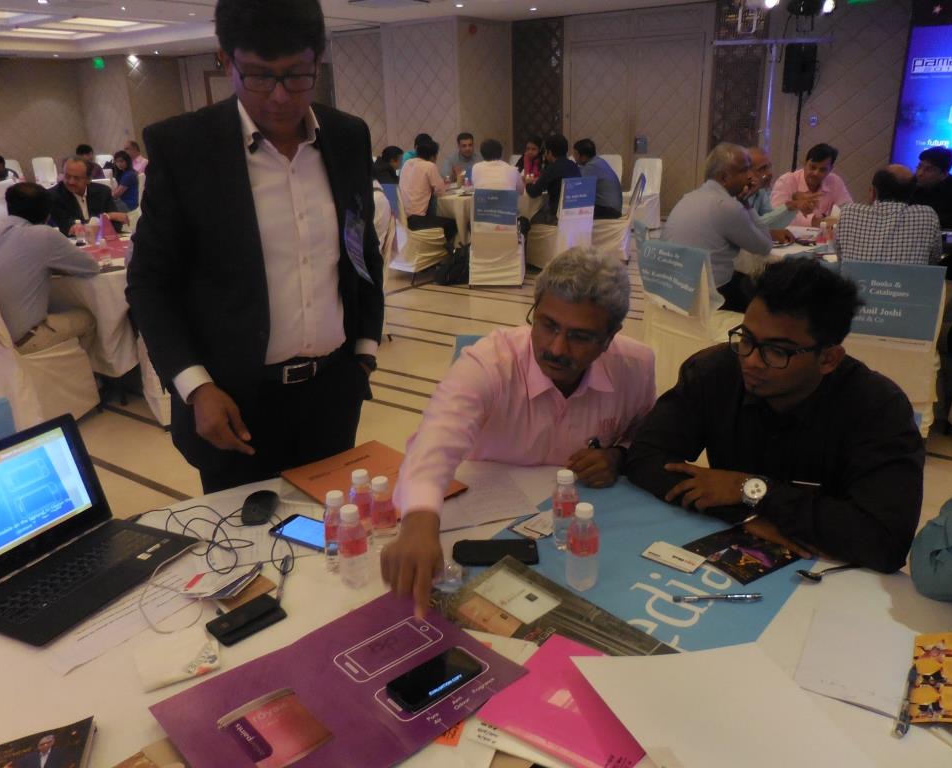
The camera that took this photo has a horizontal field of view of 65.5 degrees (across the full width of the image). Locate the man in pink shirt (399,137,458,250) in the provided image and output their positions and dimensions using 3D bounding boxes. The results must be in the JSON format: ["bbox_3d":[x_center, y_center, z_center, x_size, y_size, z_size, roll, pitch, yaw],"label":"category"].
[{"bbox_3d":[-0.410,-1.651,7.002,0.760,1.250,0.500,-19,27,-38],"label":"man in pink shirt"}]

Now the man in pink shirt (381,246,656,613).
[{"bbox_3d":[0.126,0.344,1.647,0.540,1.250,0.900,3,21,12],"label":"man in pink shirt"}]

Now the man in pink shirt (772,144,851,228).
[{"bbox_3d":[2.042,-0.827,4.542,0.520,1.240,0.780,0,21,6],"label":"man in pink shirt"}]

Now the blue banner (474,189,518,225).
[{"bbox_3d":[0.173,-1.532,6.400,0.370,0.300,0.040,1,25,7],"label":"blue banner"}]

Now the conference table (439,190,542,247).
[{"bbox_3d":[0.371,-1.614,7.538,1.680,0.760,1.680,-2,21,0],"label":"conference table"}]

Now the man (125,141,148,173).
[{"bbox_3d":[-4.579,-2.521,9.683,0.750,1.230,0.500,-8,21,-16],"label":"man"}]

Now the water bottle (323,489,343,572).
[{"bbox_3d":[-0.244,0.261,1.318,0.053,0.149,0.053,-2,21,0],"label":"water bottle"}]

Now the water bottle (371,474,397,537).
[{"bbox_3d":[-0.162,0.235,1.307,0.052,0.150,0.052,-2,20,0],"label":"water bottle"}]

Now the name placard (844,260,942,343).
[{"bbox_3d":[1.650,-0.325,2.930,0.355,0.290,0.040,7,26,22],"label":"name placard"}]

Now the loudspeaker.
[{"bbox_3d":[3.549,-3.461,8.100,0.300,0.500,0.280,17,28,42],"label":"loudspeaker"}]

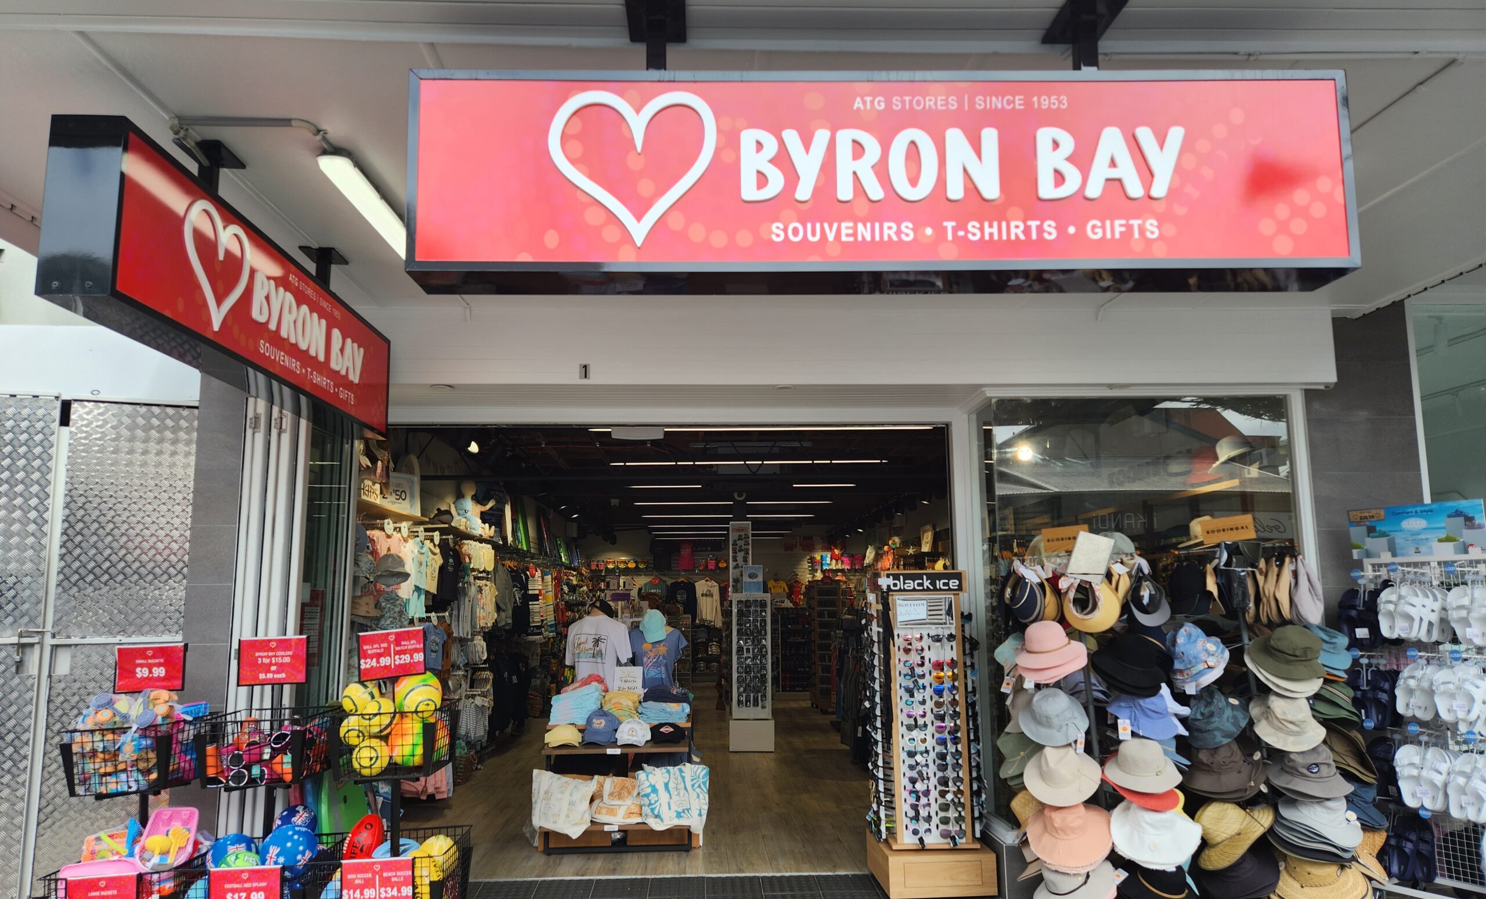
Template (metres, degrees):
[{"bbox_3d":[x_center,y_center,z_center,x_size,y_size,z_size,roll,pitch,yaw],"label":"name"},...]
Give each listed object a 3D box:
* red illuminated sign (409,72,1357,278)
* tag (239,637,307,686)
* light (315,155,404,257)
[{"bbox_3d":[0.376,-0.736,2.742,2.530,0.555,0.212,0,-7,-1],"label":"red illuminated sign"},{"bbox_3d":[-2.179,0.983,4.570,0.305,0.220,0.010,1,-8,-7],"label":"tag"},{"bbox_3d":[-1.454,-0.940,4.085,0.130,0.085,1.270,0,-8,-3],"label":"light"}]

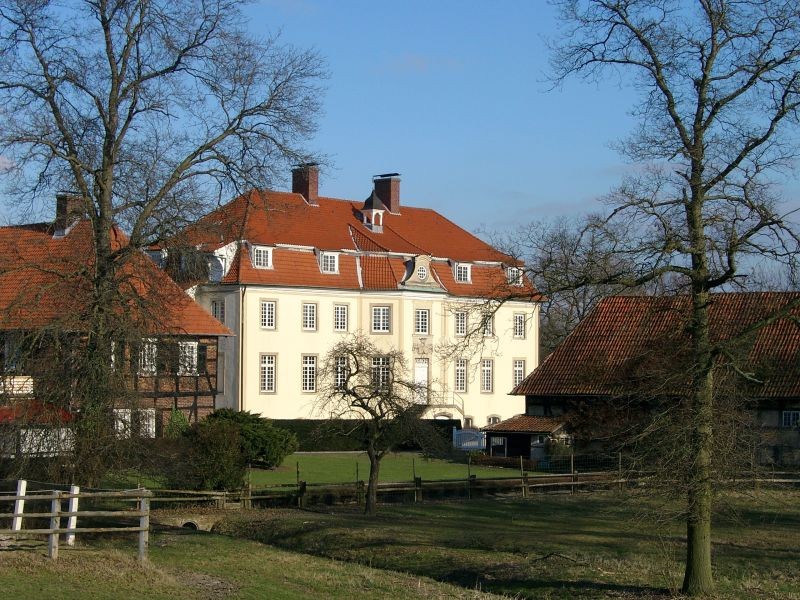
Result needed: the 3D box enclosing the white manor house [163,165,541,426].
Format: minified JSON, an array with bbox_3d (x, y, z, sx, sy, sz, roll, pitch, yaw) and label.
[{"bbox_3d":[-3.086,0.055,117.198,30.567,19.385,14.694,3,-5,-44],"label":"white manor house"}]

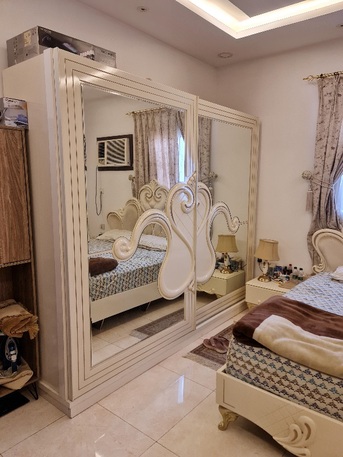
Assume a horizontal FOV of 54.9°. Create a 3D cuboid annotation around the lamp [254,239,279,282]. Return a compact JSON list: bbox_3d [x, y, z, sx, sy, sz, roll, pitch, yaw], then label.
[{"bbox_3d":[1.072,0.361,3.719,0.280,0.460,0.280,7,11,39],"label":"lamp"}]

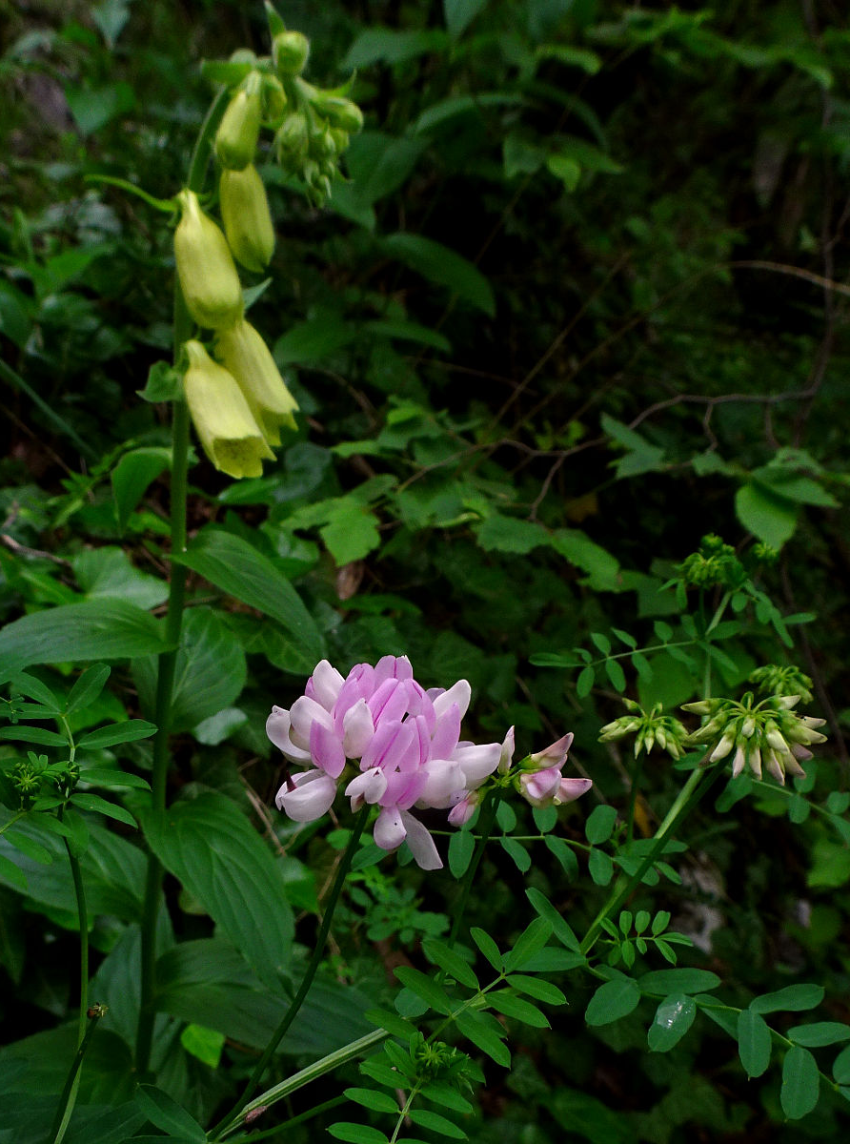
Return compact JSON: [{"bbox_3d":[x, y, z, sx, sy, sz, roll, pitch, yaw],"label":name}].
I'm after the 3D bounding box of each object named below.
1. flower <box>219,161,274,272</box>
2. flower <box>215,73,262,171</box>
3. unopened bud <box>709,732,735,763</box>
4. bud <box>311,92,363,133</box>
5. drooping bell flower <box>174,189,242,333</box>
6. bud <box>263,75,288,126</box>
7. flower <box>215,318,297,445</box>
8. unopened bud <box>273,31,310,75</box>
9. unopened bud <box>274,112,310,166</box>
[{"bbox_3d":[-0.060,-0.122,0.270,0.017,0.041,0.017,-7,-6,-20],"label":"flower"},{"bbox_3d":[-0.060,-0.150,0.264,0.014,0.034,0.014,11,-9,-20],"label":"flower"},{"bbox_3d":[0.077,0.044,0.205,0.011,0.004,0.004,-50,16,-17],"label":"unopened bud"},{"bbox_3d":[-0.031,-0.158,0.272,0.021,0.010,0.010,32,-12,9],"label":"bud"},{"bbox_3d":[-0.073,-0.103,0.260,0.021,0.050,0.021,-10,-14,-20],"label":"drooping bell flower"},{"bbox_3d":[-0.052,-0.163,0.275,0.008,0.017,0.008,-10,-6,-20],"label":"bud"},{"bbox_3d":[-0.059,-0.066,0.270,0.020,0.051,0.020,-22,-15,-19],"label":"flower"},{"bbox_3d":[-0.046,-0.176,0.270,0.012,0.013,0.012,-9,36,-20],"label":"unopened bud"},{"bbox_3d":[-0.044,-0.146,0.268,0.011,0.019,0.011,9,-9,-20],"label":"unopened bud"}]

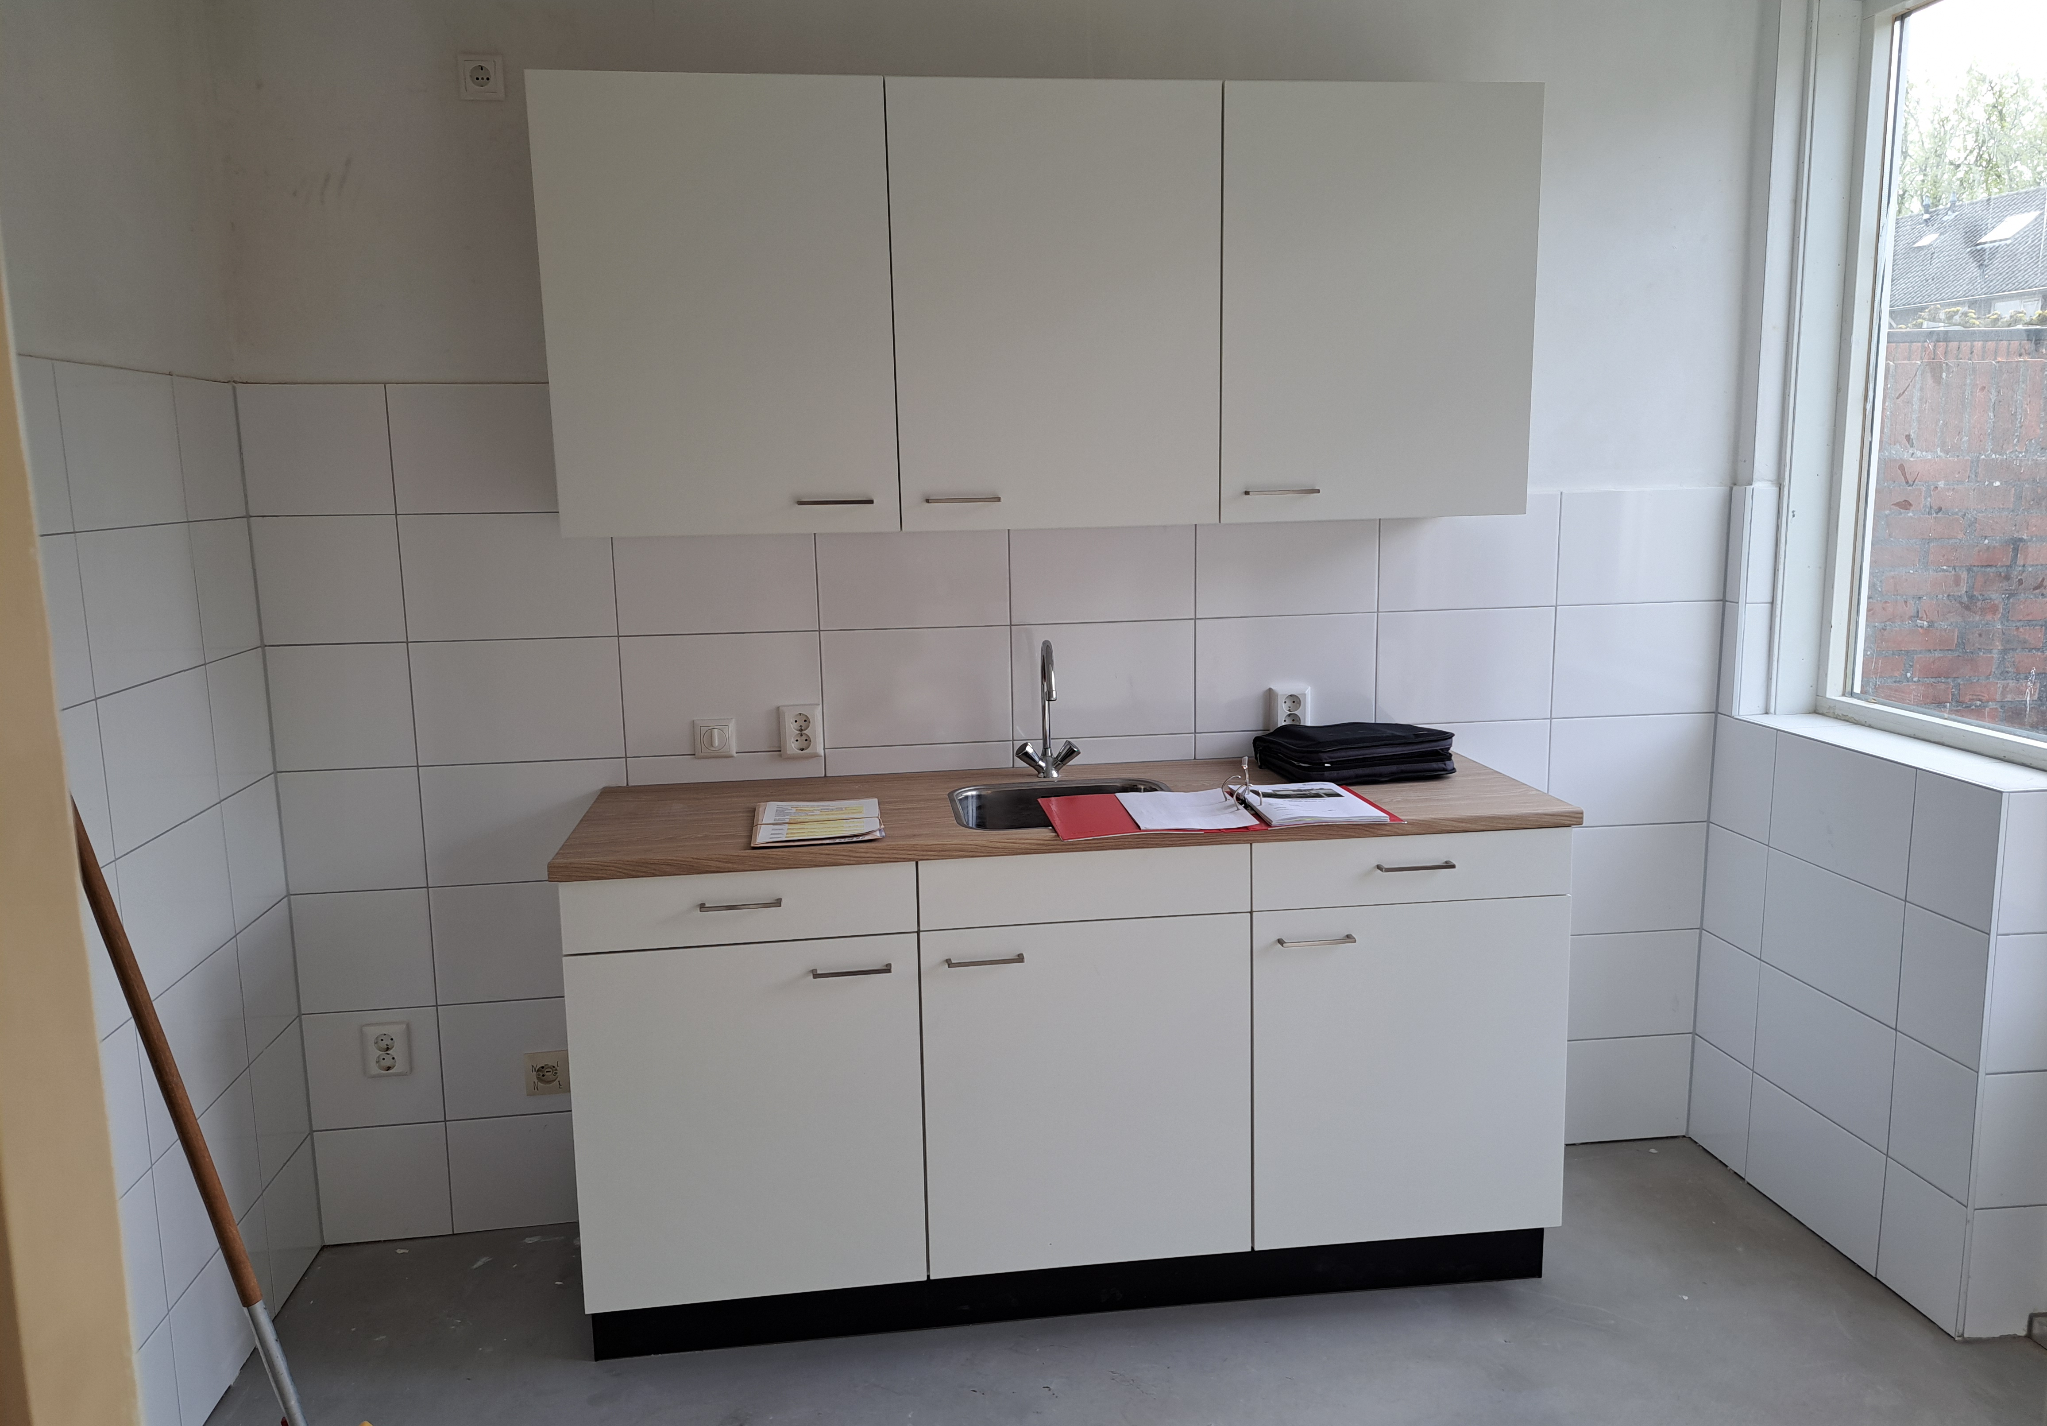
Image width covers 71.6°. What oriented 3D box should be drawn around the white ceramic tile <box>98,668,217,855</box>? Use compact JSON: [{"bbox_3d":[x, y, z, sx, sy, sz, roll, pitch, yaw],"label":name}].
[{"bbox_3d":[-1.426,0.070,2.347,0.010,0.250,0.400,-2,9,-8],"label":"white ceramic tile"}]

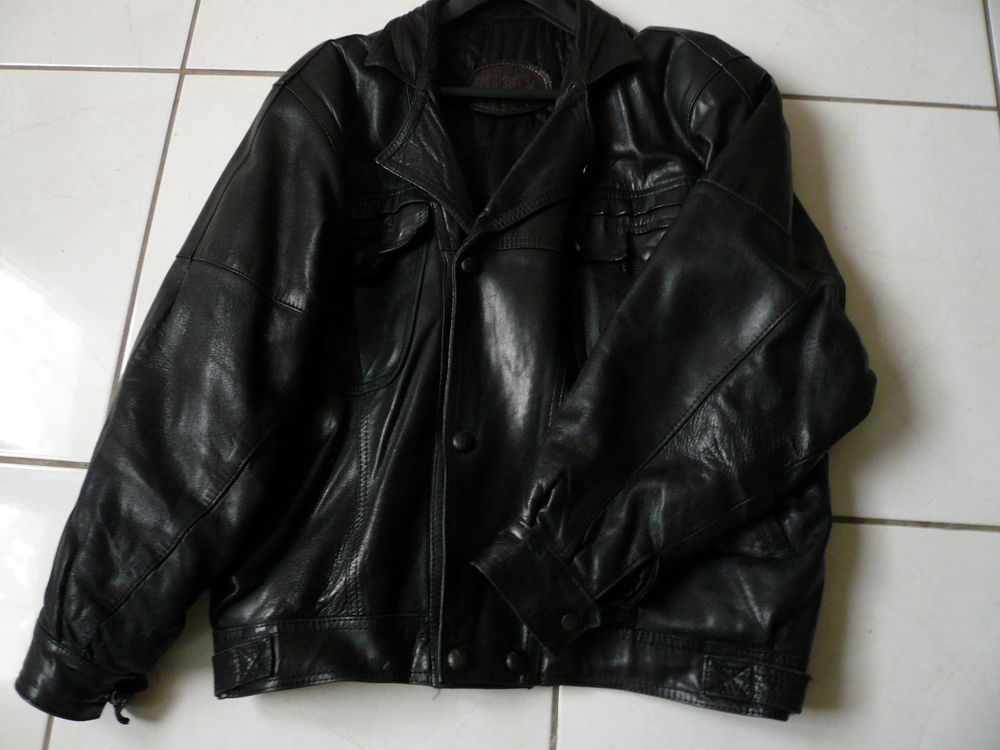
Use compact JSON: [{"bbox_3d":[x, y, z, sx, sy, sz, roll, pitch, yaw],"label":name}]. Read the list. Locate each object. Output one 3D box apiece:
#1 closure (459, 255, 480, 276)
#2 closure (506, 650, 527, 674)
[{"bbox_3d":[-0.026,-0.095,0.703,0.016,0.006,0.016,0,74,1],"label":"closure"},{"bbox_3d":[0.013,0.229,0.644,0.016,0.006,0.016,0,74,1],"label":"closure"}]

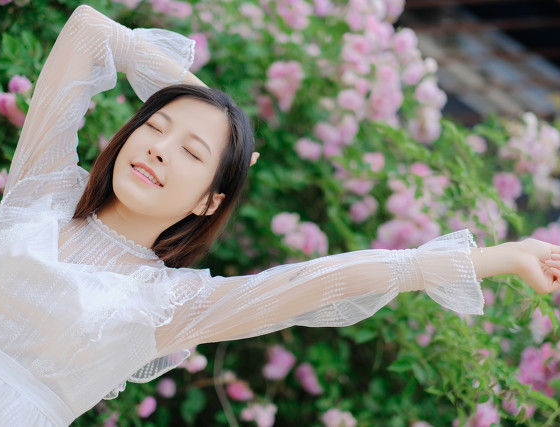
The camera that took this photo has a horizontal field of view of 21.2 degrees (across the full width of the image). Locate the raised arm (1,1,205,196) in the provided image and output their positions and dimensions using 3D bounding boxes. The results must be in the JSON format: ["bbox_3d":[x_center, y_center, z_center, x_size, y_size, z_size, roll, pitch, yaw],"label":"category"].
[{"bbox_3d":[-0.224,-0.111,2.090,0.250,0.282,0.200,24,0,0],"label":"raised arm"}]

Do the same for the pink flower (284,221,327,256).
[{"bbox_3d":[0.052,0.049,2.950,0.085,0.067,0.065,31,-3,1],"label":"pink flower"}]

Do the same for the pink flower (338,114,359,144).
[{"bbox_3d":[0.140,-0.172,3.050,0.047,0.059,0.045,31,-3,1],"label":"pink flower"}]

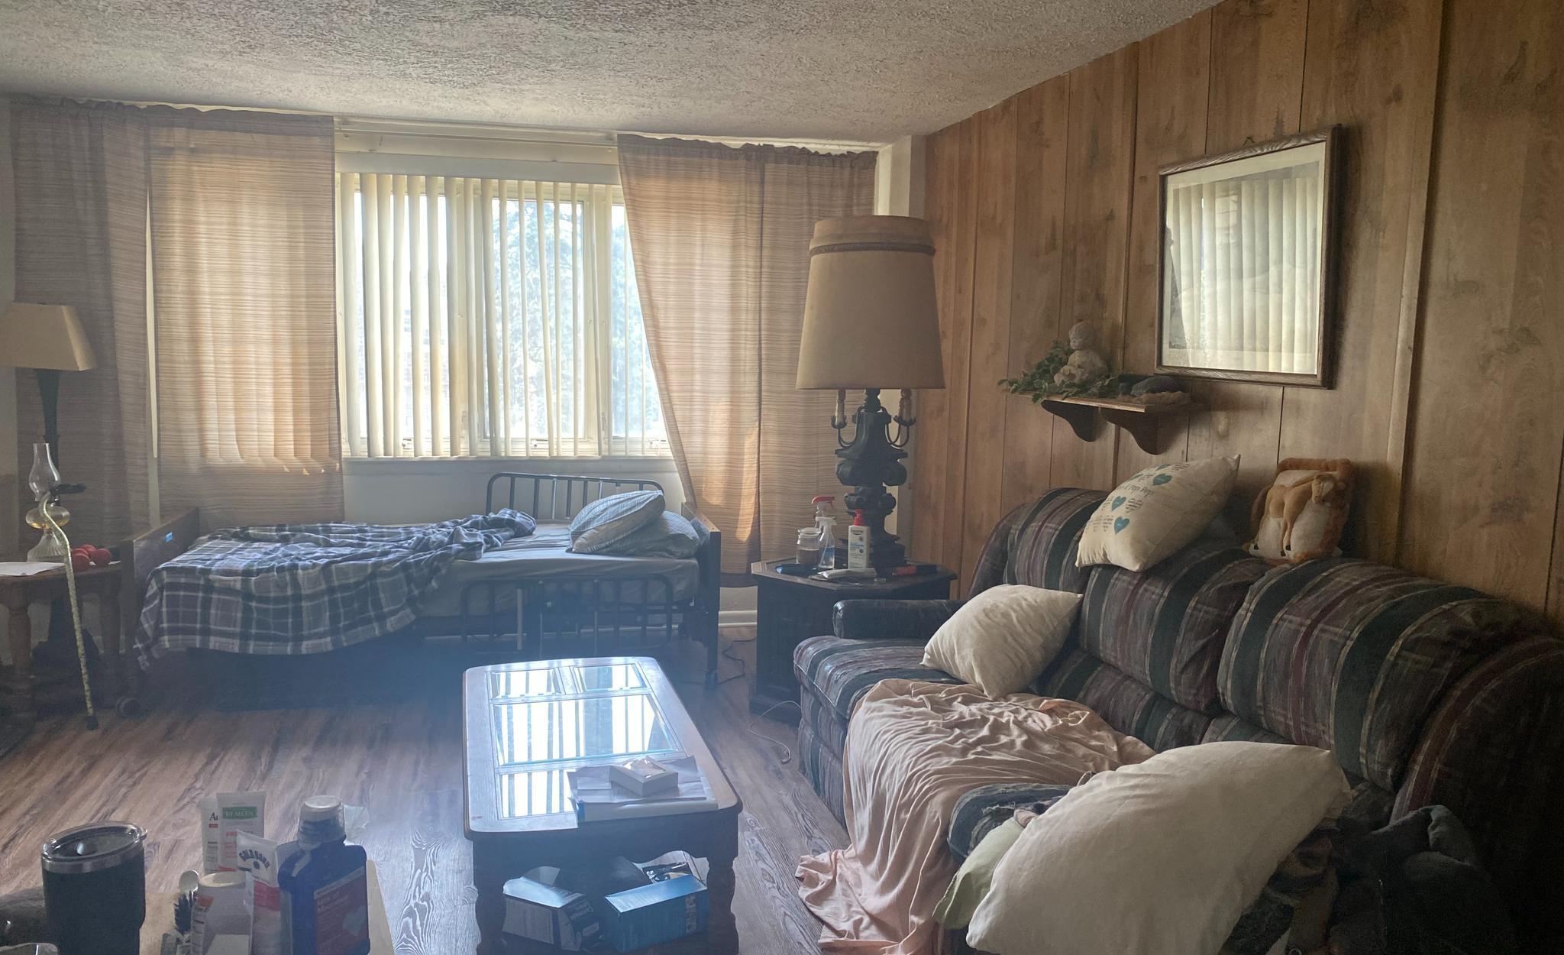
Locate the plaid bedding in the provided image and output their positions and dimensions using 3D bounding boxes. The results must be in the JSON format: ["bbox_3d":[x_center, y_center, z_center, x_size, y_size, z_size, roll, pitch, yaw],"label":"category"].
[{"bbox_3d":[-1.760,0.407,4.838,1.480,0.460,0.840,-1,7,-14],"label":"plaid bedding"}]

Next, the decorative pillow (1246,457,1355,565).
[{"bbox_3d":[1.255,0.082,2.856,0.110,0.250,0.245,15,-4,-42],"label":"decorative pillow"}]

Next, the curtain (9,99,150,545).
[{"bbox_3d":[-2.977,-0.520,5.007,0.550,2.090,0.110,-1,7,-13],"label":"curtain"}]

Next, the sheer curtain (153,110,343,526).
[{"bbox_3d":[-2.292,-0.529,5.107,0.770,2.040,0.110,-1,7,-14],"label":"sheer curtain"}]

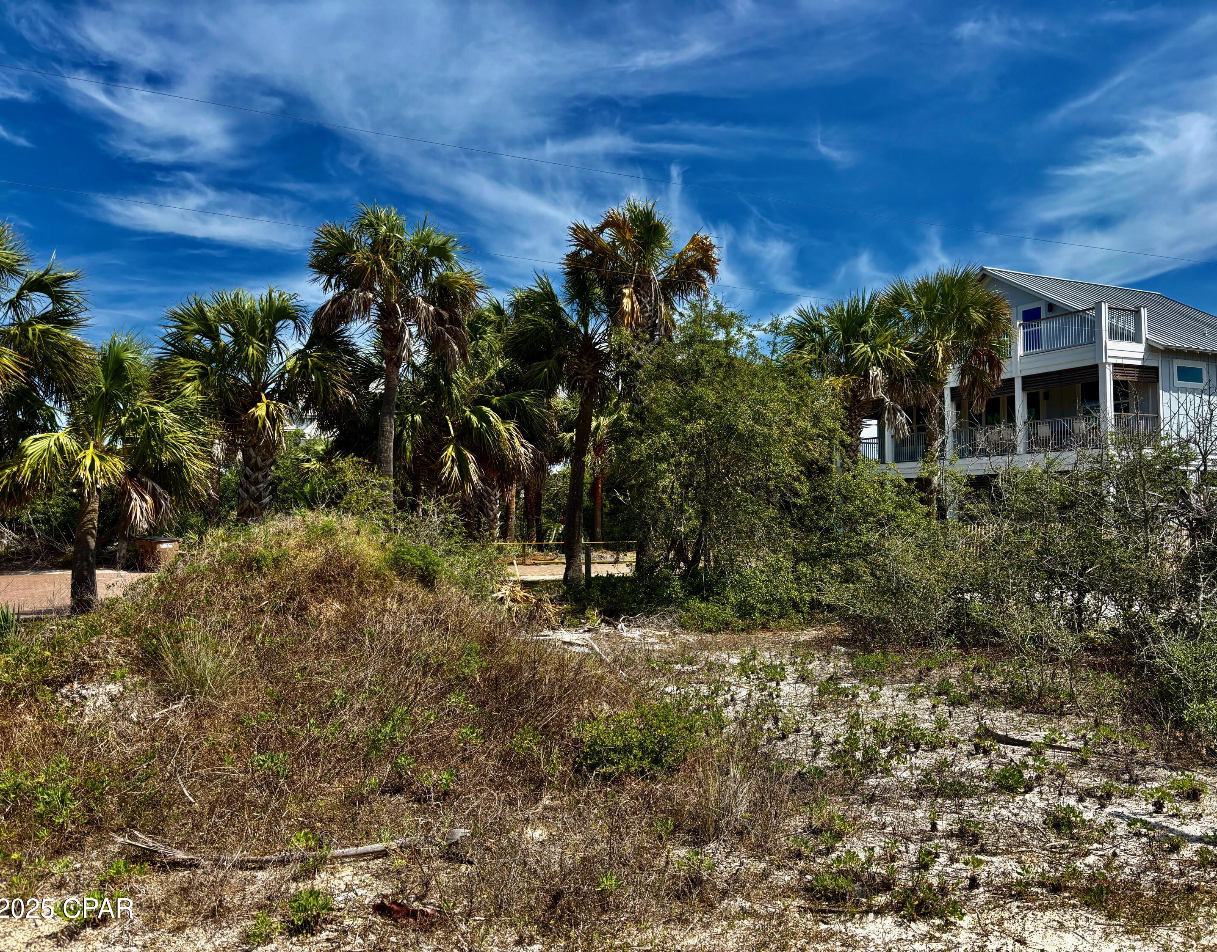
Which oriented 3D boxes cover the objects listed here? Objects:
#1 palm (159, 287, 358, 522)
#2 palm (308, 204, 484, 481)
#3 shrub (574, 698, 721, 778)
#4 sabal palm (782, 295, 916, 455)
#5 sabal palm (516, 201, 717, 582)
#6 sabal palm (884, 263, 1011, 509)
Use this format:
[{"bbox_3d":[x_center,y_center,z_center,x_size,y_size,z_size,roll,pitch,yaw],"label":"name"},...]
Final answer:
[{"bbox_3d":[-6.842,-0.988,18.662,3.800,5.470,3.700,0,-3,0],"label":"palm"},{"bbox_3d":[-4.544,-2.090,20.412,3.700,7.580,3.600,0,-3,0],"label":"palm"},{"bbox_3d":[0.239,1.672,6.132,0.950,0.440,0.800,0,-3,0],"label":"shrub"},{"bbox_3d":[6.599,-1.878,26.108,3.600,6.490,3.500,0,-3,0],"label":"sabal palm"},{"bbox_3d":[0.191,-2.055,22.913,4.700,9.240,4.000,0,-3,0],"label":"sabal palm"},{"bbox_3d":[9.618,-2.029,27.116,3.600,8.130,3.500,0,-3,0],"label":"sabal palm"}]

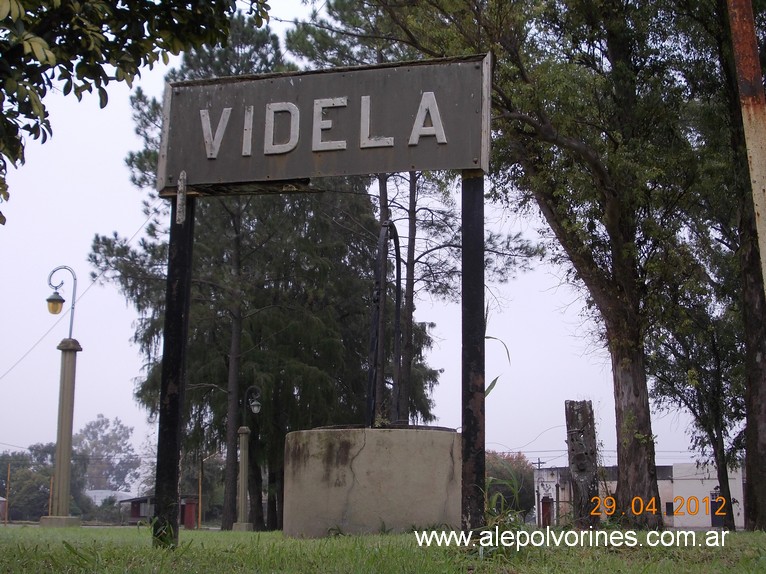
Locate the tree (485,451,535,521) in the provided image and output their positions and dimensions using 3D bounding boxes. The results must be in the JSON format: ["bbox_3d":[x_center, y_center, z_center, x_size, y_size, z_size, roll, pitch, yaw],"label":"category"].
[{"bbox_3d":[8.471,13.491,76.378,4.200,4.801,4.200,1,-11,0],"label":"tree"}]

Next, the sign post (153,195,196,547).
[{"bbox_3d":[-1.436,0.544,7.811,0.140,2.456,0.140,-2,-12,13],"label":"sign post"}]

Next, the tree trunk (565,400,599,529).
[{"bbox_3d":[3.394,3.019,19.209,0.490,2.140,0.480,-2,-11,0],"label":"tree trunk"}]

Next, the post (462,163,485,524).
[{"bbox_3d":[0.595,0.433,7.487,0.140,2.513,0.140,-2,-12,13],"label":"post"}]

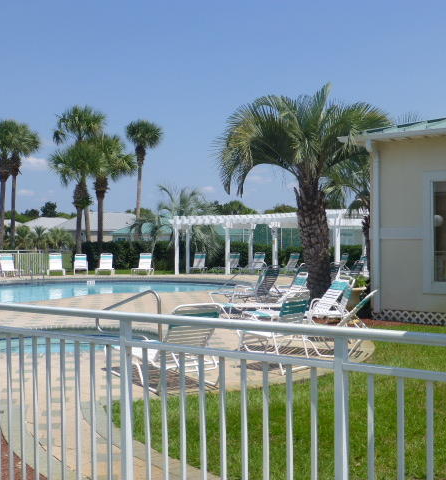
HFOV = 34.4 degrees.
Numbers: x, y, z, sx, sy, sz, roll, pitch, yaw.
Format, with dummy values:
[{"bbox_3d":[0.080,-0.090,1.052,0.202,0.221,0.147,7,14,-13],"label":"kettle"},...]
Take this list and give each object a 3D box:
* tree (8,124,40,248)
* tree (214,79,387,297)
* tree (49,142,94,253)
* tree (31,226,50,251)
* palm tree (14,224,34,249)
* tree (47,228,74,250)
[{"bbox_3d":[-12.100,-2.650,43.500,2.200,8.600,2.200,0,0,0],"label":"tree"},{"bbox_3d":[1.950,-1.150,17.500,4.200,5.350,4.200,0,0,0],"label":"tree"},{"bbox_3d":[-8.089,-1.810,38.500,2.400,6.800,2.400,0,0,0],"label":"tree"},{"bbox_3d":[-18.900,-0.100,75.000,1.950,2.600,1.950,0,0,0],"label":"tree"},{"bbox_3d":[-16.516,-0.125,60.000,1.550,2.350,1.550,0,0,0],"label":"palm tree"},{"bbox_3d":[-16.900,0.000,75.000,2.600,2.400,2.600,0,0,0],"label":"tree"}]

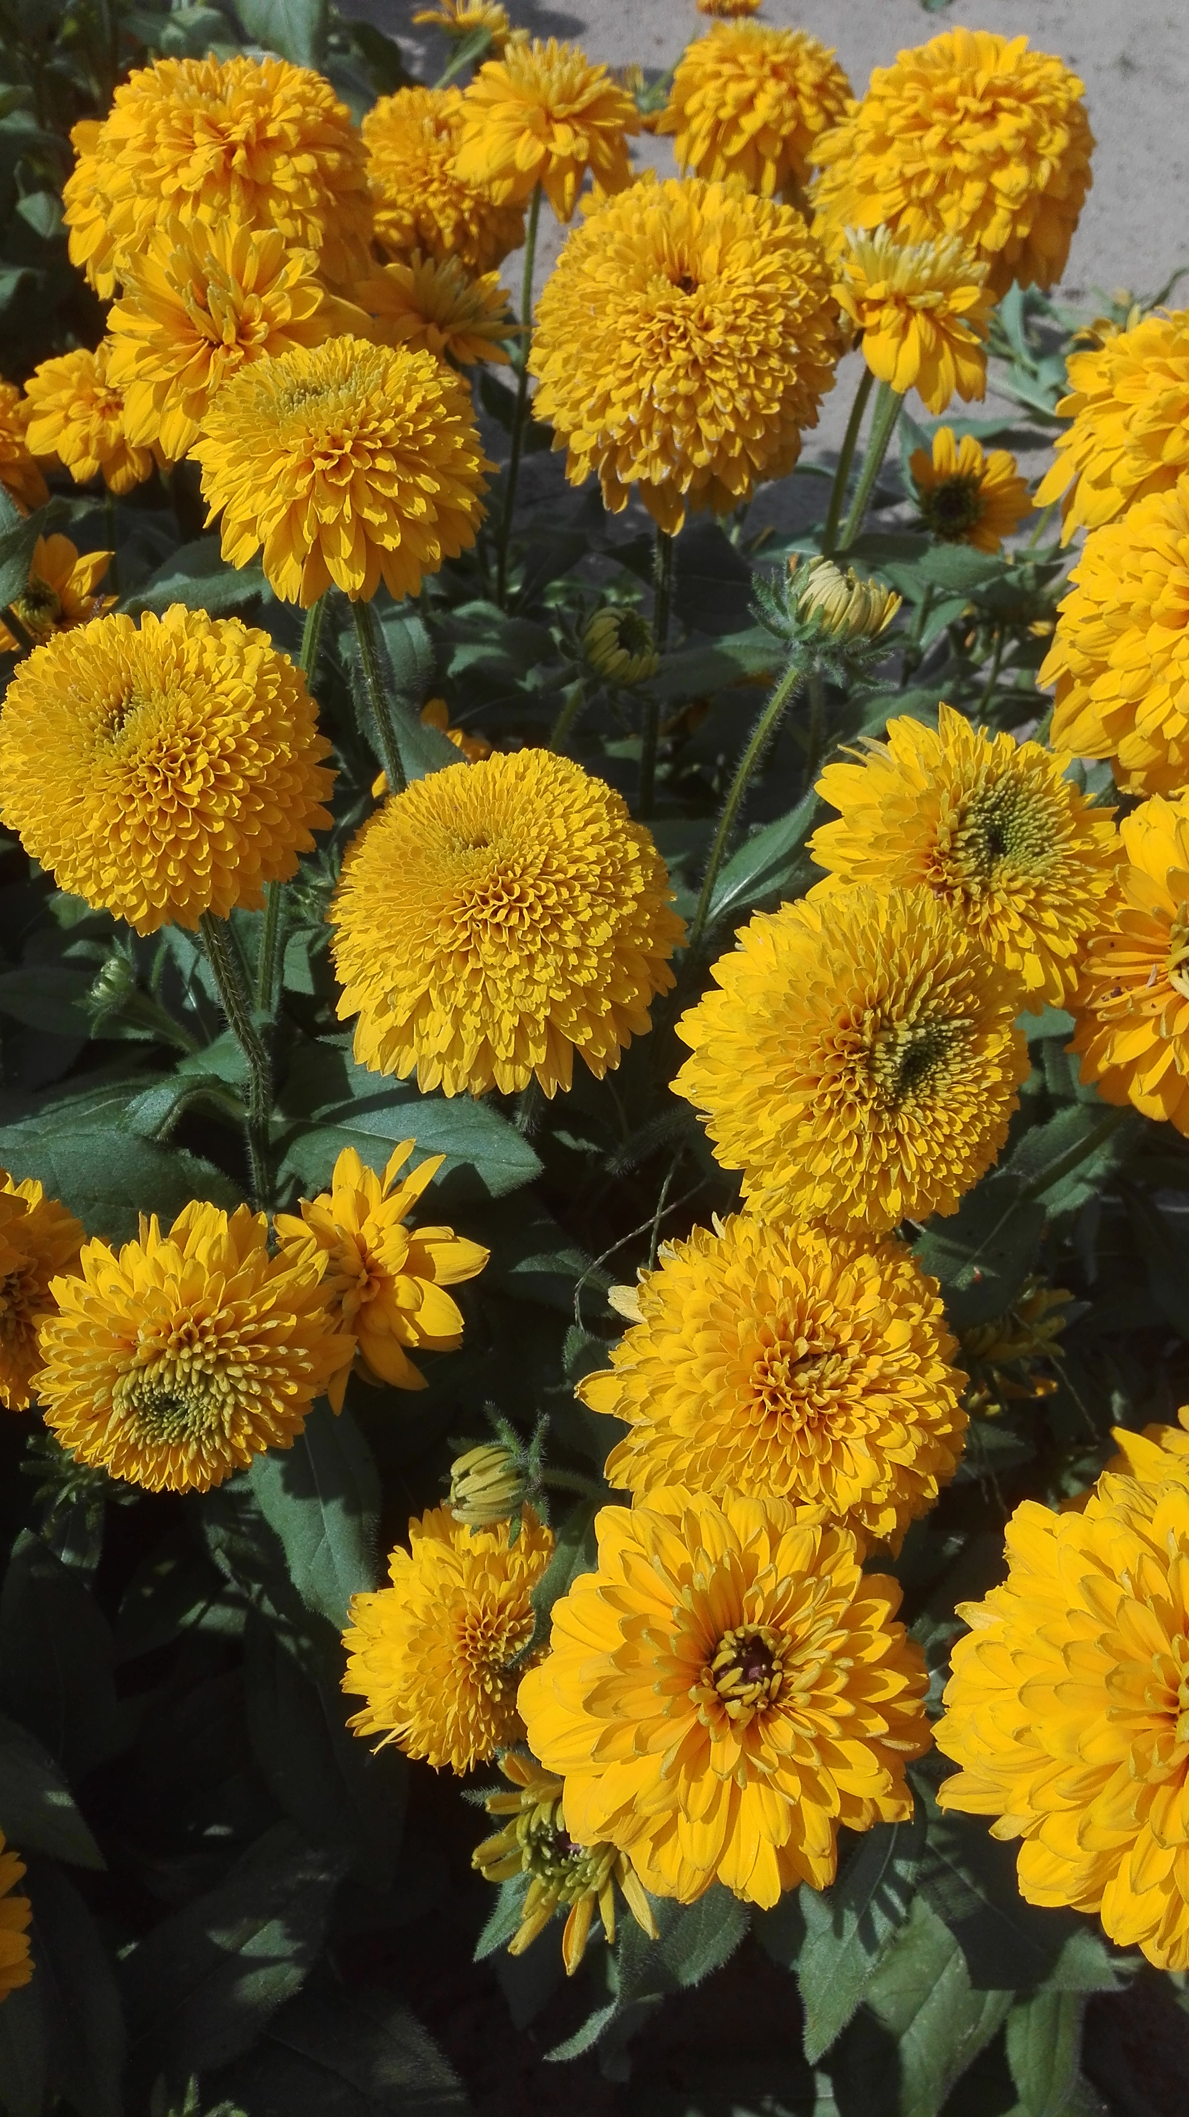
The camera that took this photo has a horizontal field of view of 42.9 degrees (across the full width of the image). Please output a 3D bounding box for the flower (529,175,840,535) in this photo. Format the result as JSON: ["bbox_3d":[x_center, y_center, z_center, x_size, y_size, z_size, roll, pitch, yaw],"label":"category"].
[{"bbox_3d":[0.024,-0.184,0.398,0.088,0.063,0.088,0,76,0],"label":"flower"}]

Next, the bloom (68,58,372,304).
[{"bbox_3d":[-0.120,-0.281,0.485,0.093,0.066,0.082,0,61,0],"label":"bloom"}]

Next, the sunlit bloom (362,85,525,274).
[{"bbox_3d":[-0.052,-0.313,0.540,0.062,0.050,0.064,0,76,0],"label":"sunlit bloom"}]

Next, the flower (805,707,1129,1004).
[{"bbox_3d":[0.096,-0.051,0.390,0.082,0.045,0.082,0,85,-15],"label":"flower"}]

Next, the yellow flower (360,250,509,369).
[{"bbox_3d":[-0.057,-0.264,0.534,0.058,0.029,0.058,0,49,-8],"label":"yellow flower"}]

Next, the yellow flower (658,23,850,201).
[{"bbox_3d":[0.066,-0.390,0.628,0.080,0.056,0.080,0,65,-5],"label":"yellow flower"}]

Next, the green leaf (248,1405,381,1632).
[{"bbox_3d":[-0.079,0.124,0.420,0.042,0.016,0.080,-9,67,-7],"label":"green leaf"}]

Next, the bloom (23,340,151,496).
[{"bbox_3d":[-0.172,-0.219,0.520,0.052,0.036,0.053,0,75,-6],"label":"bloom"}]

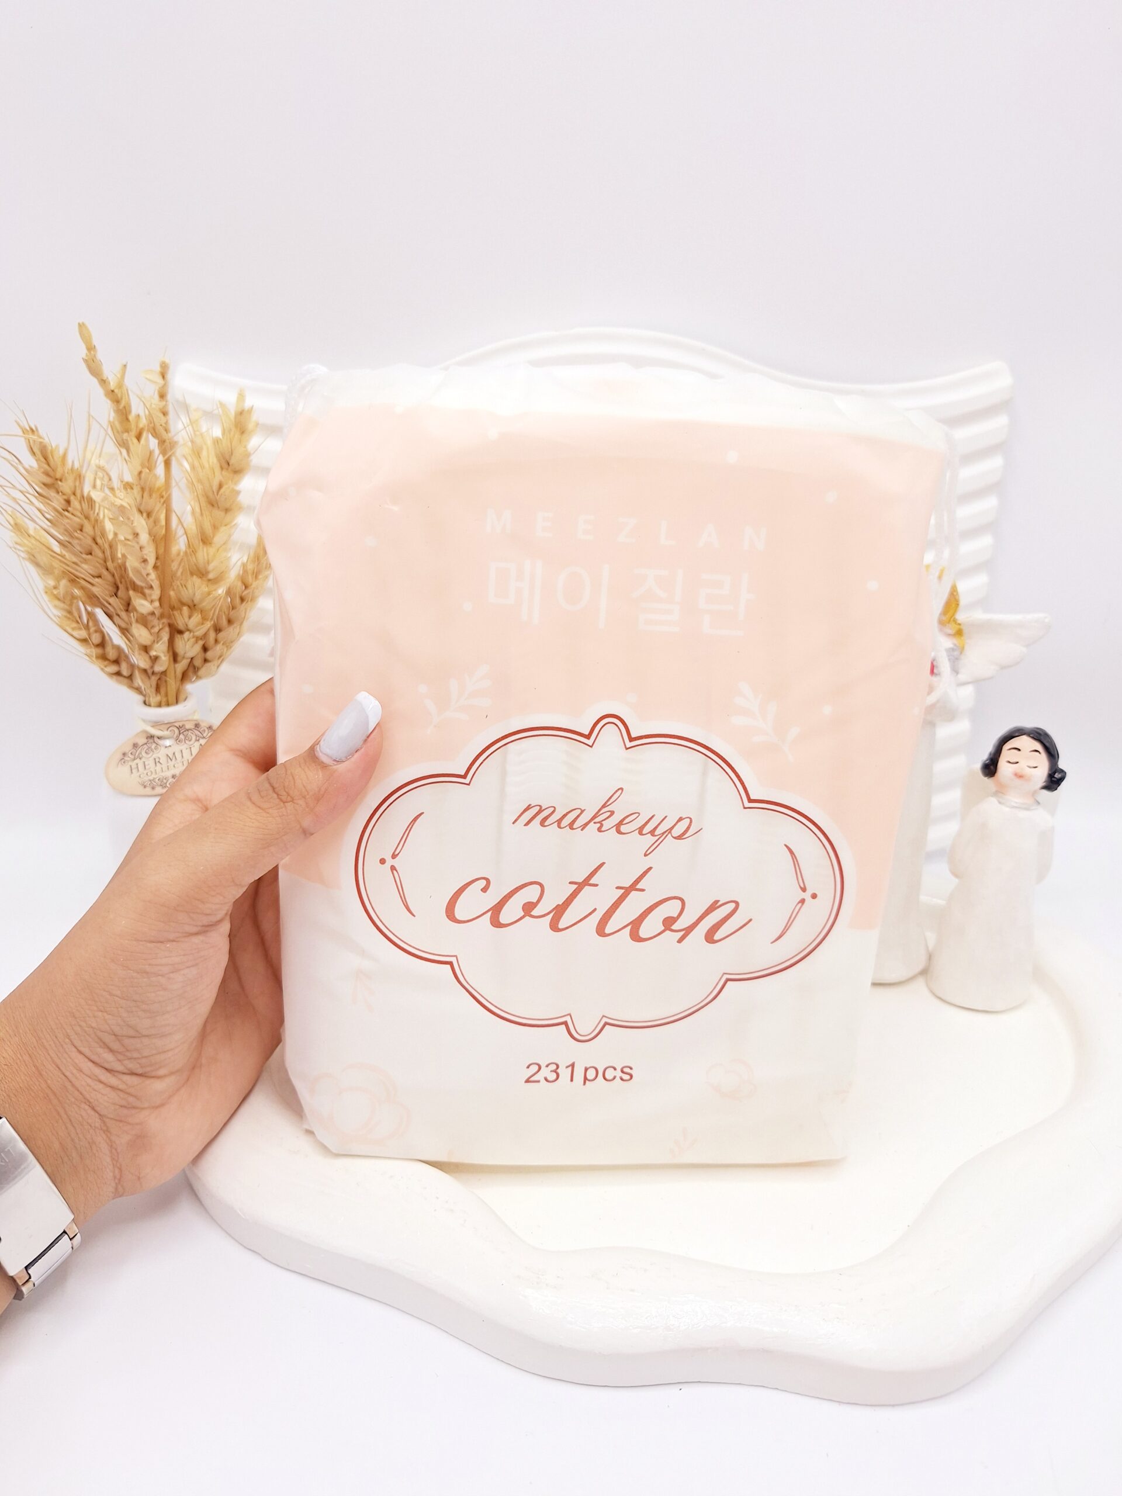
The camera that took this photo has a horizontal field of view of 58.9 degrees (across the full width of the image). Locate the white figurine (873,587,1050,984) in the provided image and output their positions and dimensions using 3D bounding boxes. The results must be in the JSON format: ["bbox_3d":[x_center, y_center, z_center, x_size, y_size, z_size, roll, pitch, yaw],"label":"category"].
[{"bbox_3d":[0.134,0.008,0.391,0.108,0.161,0.046,1,17,5],"label":"white figurine"}]

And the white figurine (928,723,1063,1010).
[{"bbox_3d":[0.167,0.042,0.382,0.045,0.102,0.043,2,17,8],"label":"white figurine"}]

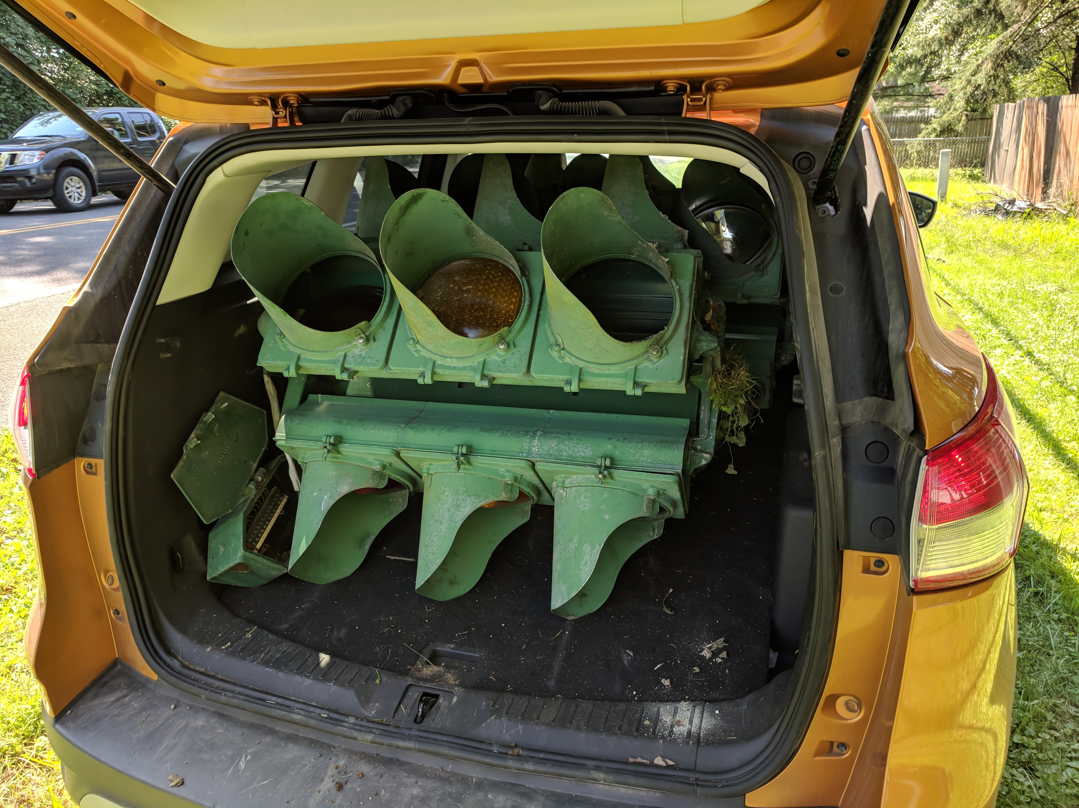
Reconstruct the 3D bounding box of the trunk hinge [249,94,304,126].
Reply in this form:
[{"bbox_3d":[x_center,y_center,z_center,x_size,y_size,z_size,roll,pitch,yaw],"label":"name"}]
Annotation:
[{"bbox_3d":[-0.446,-0.500,1.380,0.092,0.055,0.050,5,19,16],"label":"trunk hinge"}]

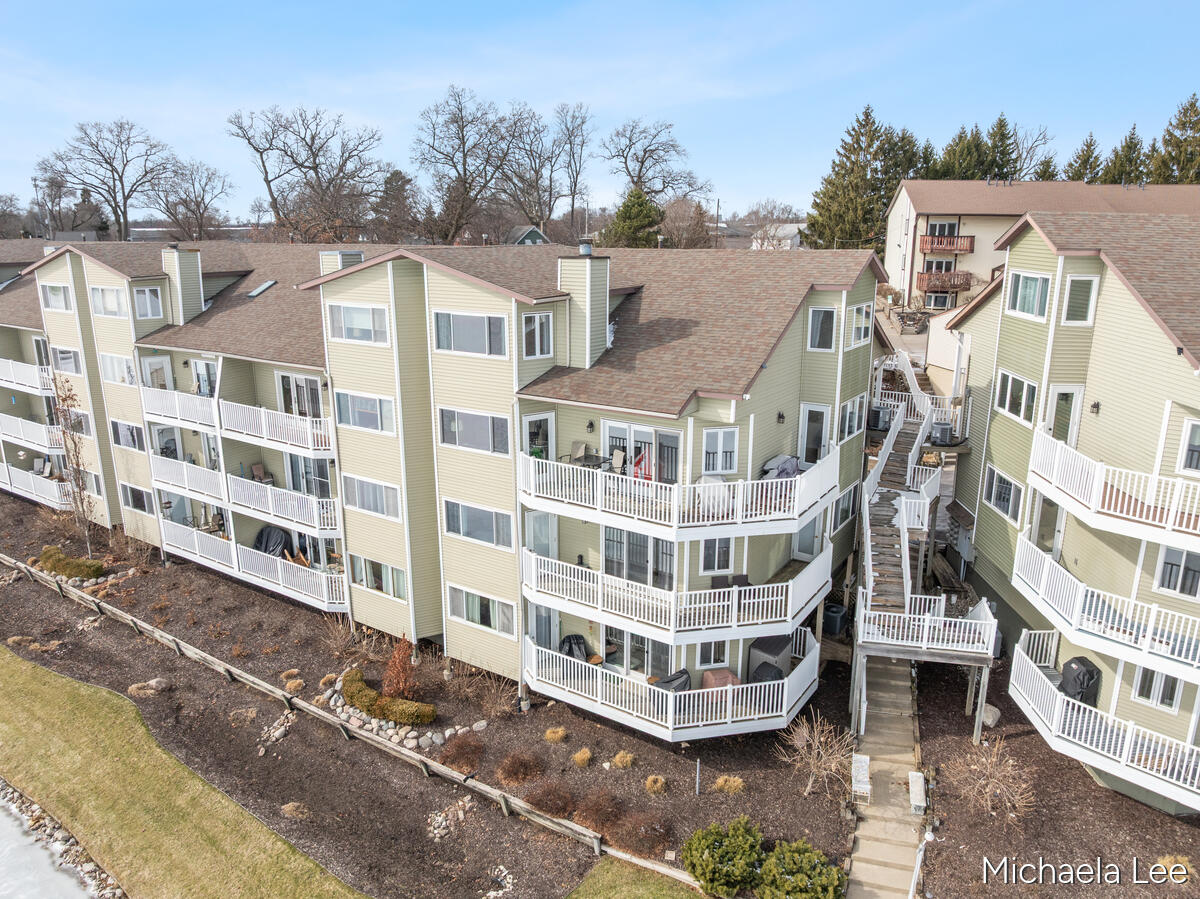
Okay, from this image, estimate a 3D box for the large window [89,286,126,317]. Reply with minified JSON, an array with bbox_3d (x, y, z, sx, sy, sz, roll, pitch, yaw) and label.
[{"bbox_3d":[-19.915,-5.969,33.751,2.776,1.215,0.150,10,18,33],"label":"large window"}]

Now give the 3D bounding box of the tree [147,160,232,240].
[{"bbox_3d":[-61.524,-35.517,127.168,12.400,17.000,12.000,0,15,0],"label":"tree"}]

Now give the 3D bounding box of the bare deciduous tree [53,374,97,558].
[{"bbox_3d":[-22.866,0.840,36.252,1.350,8.282,1.350,0,15,0],"label":"bare deciduous tree"}]

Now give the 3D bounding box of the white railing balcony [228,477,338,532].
[{"bbox_3d":[-11.285,1.817,30.949,6.175,1.472,2.110,9,17,33],"label":"white railing balcony"}]

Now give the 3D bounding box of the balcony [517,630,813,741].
[{"bbox_3d":[2.254,6.438,24.040,8.514,1.405,4.429,-3,15,-11],"label":"balcony"}]

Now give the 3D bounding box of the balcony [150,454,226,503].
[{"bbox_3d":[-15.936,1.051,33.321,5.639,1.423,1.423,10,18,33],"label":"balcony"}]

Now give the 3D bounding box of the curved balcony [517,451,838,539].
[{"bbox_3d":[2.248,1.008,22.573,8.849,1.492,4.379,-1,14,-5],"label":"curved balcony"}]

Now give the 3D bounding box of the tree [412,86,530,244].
[{"bbox_3d":[-12.388,-25.446,82.240,12.400,19.397,12.400,0,14,0],"label":"tree"}]

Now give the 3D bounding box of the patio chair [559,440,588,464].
[{"bbox_3d":[-0.815,0.488,23.826,0.620,1.170,0.700,9,17,31],"label":"patio chair"}]

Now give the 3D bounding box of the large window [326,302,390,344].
[{"bbox_3d":[-7.453,-3.870,25.639,2.698,1.172,0.150,10,18,33],"label":"large window"}]

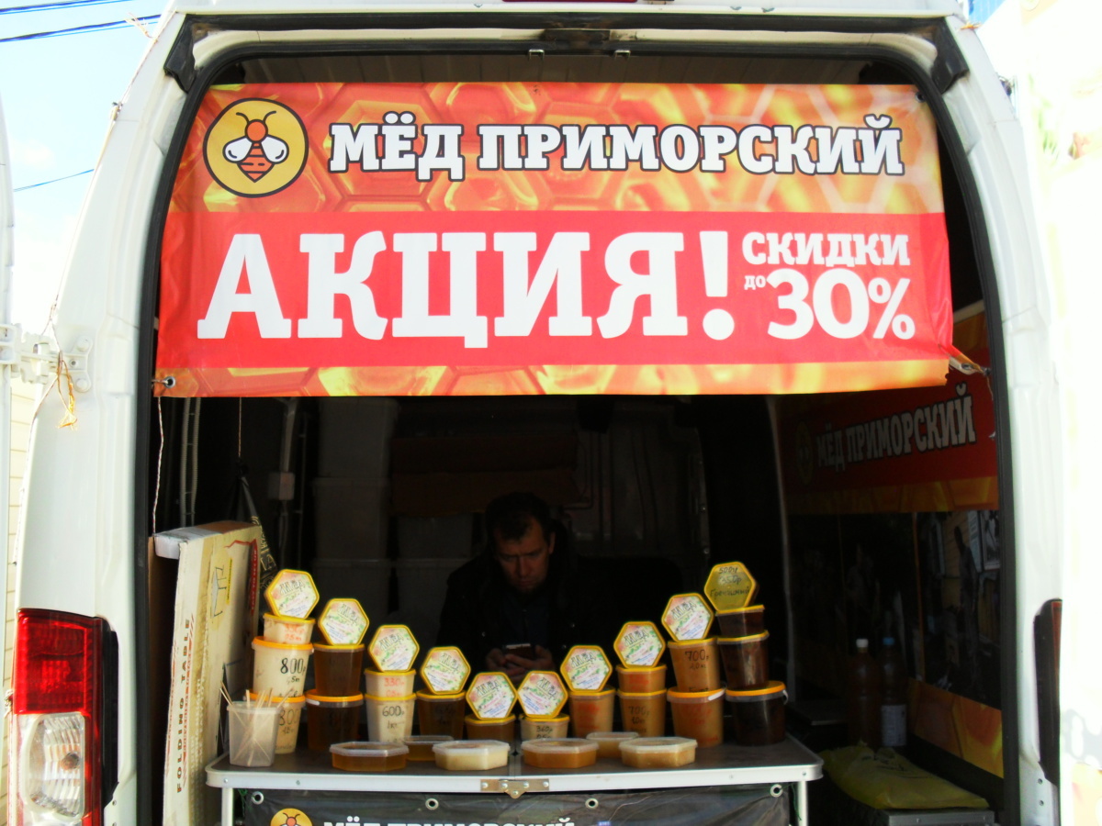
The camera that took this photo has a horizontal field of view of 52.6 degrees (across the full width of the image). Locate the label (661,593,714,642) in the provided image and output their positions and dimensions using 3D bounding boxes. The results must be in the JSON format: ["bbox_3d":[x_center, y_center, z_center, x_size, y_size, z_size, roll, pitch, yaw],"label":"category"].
[{"bbox_3d":[0.287,0.430,2.345,0.106,0.099,0.020,-4,-5,-3],"label":"label"}]

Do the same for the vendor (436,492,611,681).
[{"bbox_3d":[-0.075,0.830,2.792,0.530,1.240,0.720,0,-6,-3],"label":"vendor"}]

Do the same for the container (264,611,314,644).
[{"bbox_3d":[-0.571,0.471,2.418,0.112,0.056,0.100,4,-6,1],"label":"container"}]

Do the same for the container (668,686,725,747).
[{"bbox_3d":[0.321,0.667,2.450,0.127,0.115,0.127,-2,-6,0],"label":"container"}]

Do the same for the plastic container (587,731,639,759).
[{"bbox_3d":[0.128,0.686,2.295,0.110,0.042,0.078,0,-5,0],"label":"plastic container"}]

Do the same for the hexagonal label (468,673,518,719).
[{"bbox_3d":[-0.131,0.630,2.482,0.112,0.103,0.022,0,-12,0],"label":"hexagonal label"}]

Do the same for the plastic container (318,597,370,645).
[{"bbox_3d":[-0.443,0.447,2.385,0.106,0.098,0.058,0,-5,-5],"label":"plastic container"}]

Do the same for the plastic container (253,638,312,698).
[{"bbox_3d":[-0.569,0.544,2.375,0.131,0.113,0.131,4,-6,-3],"label":"plastic container"}]

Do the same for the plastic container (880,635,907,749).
[{"bbox_3d":[0.870,0.727,2.850,0.080,0.305,0.080,0,-5,0],"label":"plastic container"}]

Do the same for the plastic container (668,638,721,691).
[{"bbox_3d":[0.309,0.537,2.375,0.104,0.112,0.098,-4,-5,-3],"label":"plastic container"}]

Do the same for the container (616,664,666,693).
[{"bbox_3d":[0.204,0.598,2.507,0.114,0.053,0.101,-1,-6,0],"label":"container"}]

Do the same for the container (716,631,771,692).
[{"bbox_3d":[0.425,0.543,2.435,0.099,0.112,0.112,-5,-5,-5],"label":"container"}]

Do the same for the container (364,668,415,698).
[{"bbox_3d":[-0.342,0.576,2.370,0.107,0.056,0.096,0,-5,-2],"label":"container"}]

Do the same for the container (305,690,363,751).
[{"bbox_3d":[-0.471,0.669,2.425,0.127,0.113,0.127,1,-6,0],"label":"container"}]

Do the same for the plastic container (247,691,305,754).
[{"bbox_3d":[-0.593,0.671,2.410,0.129,0.120,0.129,3,-5,0],"label":"plastic container"}]

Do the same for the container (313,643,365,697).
[{"bbox_3d":[-0.457,0.554,2.404,0.112,0.109,0.101,0,-6,-3],"label":"container"}]

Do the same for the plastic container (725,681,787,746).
[{"bbox_3d":[0.436,0.641,2.360,0.128,0.114,0.128,-3,-5,0],"label":"plastic container"}]

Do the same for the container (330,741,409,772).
[{"bbox_3d":[-0.367,0.694,2.245,0.158,0.042,0.100,1,-5,0],"label":"container"}]

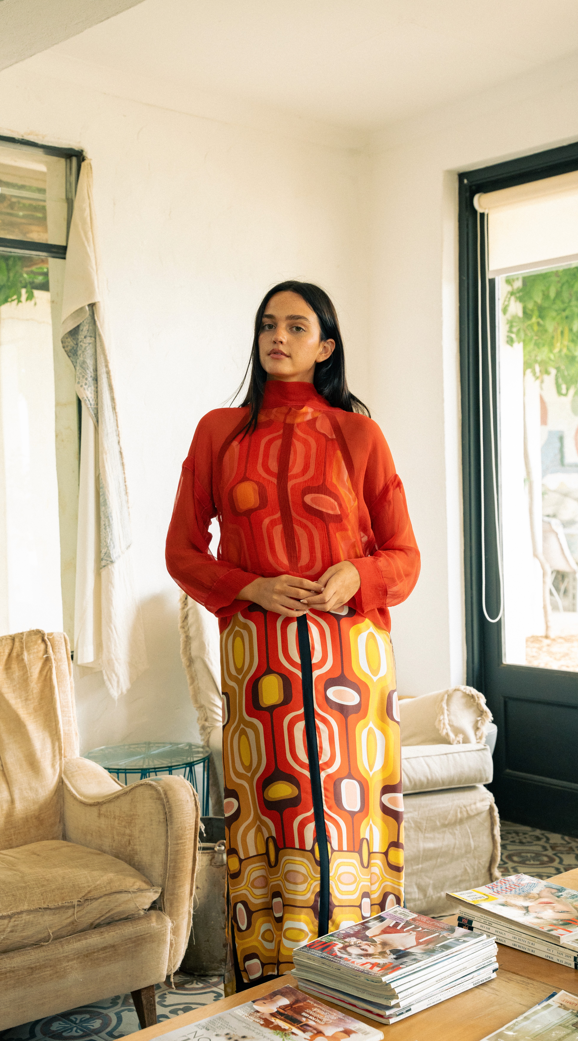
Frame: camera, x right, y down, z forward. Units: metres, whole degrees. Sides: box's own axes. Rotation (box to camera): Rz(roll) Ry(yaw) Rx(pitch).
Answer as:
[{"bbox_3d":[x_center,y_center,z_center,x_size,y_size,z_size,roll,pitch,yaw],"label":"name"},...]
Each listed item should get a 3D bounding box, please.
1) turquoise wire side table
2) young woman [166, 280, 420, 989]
[{"bbox_3d":[-0.472,1.038,4.106,0.440,0.487,0.440,-1,2,0],"label":"turquoise wire side table"},{"bbox_3d":[0.016,0.403,2.594,0.540,1.814,0.360,-1,2,4],"label":"young woman"}]

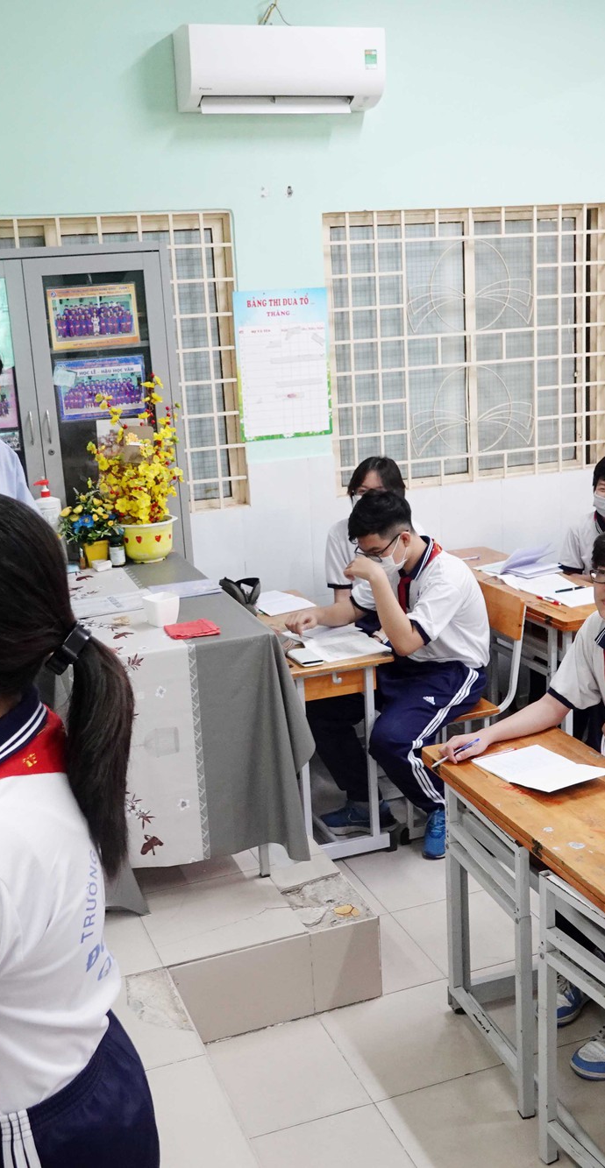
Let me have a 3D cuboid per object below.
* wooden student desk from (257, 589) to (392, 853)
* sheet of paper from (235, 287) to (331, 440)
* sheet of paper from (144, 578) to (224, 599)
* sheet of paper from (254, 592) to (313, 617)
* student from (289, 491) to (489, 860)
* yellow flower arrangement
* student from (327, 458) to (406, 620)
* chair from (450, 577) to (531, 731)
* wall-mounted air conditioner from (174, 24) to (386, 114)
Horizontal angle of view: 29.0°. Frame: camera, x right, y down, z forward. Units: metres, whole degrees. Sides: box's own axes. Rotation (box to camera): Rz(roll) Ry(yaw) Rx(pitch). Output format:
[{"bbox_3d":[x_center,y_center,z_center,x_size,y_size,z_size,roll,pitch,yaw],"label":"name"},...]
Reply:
[{"bbox_3d":[-0.019,0.512,4.458,0.395,0.725,1.000,-8,15,-18],"label":"wooden student desk"},{"bbox_3d":[-0.072,-0.939,5.009,0.412,0.622,0.010,-8,15,-18],"label":"sheet of paper"},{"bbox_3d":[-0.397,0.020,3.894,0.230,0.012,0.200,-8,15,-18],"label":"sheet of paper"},{"bbox_3d":[-0.112,0.080,4.684,0.210,0.008,0.310,-11,16,-28],"label":"sheet of paper"},{"bbox_3d":[0.329,0.298,4.105,0.760,1.270,0.530,-9,15,-21],"label":"student"},{"bbox_3d":[-0.603,-0.486,4.236,0.310,0.520,0.260,-8,15,-18],"label":"yellow flower arrangement"},{"bbox_3d":[0.224,0.140,4.740,0.700,1.280,0.450,-13,17,-32],"label":"student"},{"bbox_3d":[0.508,0.471,4.322,0.550,0.810,0.390,-8,15,-18],"label":"chair"},{"bbox_3d":[-0.081,-2.013,4.606,0.785,0.292,0.235,-8,15,-18],"label":"wall-mounted air conditioner"}]

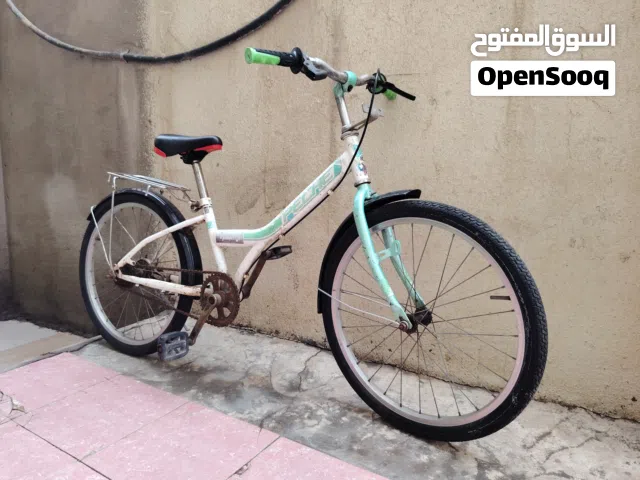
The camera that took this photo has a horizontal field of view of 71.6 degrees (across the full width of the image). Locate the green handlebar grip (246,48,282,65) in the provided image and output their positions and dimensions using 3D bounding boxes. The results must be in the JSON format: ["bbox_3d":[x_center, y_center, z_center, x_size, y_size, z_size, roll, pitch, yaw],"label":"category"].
[{"bbox_3d":[-0.120,-0.392,0.952,0.079,0.031,0.031,-14,15,-38],"label":"green handlebar grip"}]

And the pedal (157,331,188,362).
[{"bbox_3d":[-0.421,0.304,1.268,0.028,0.064,0.096,-5,0,29],"label":"pedal"}]

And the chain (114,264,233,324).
[{"bbox_3d":[-0.467,0.162,1.395,0.540,0.150,0.022,5,4,29],"label":"chain"}]

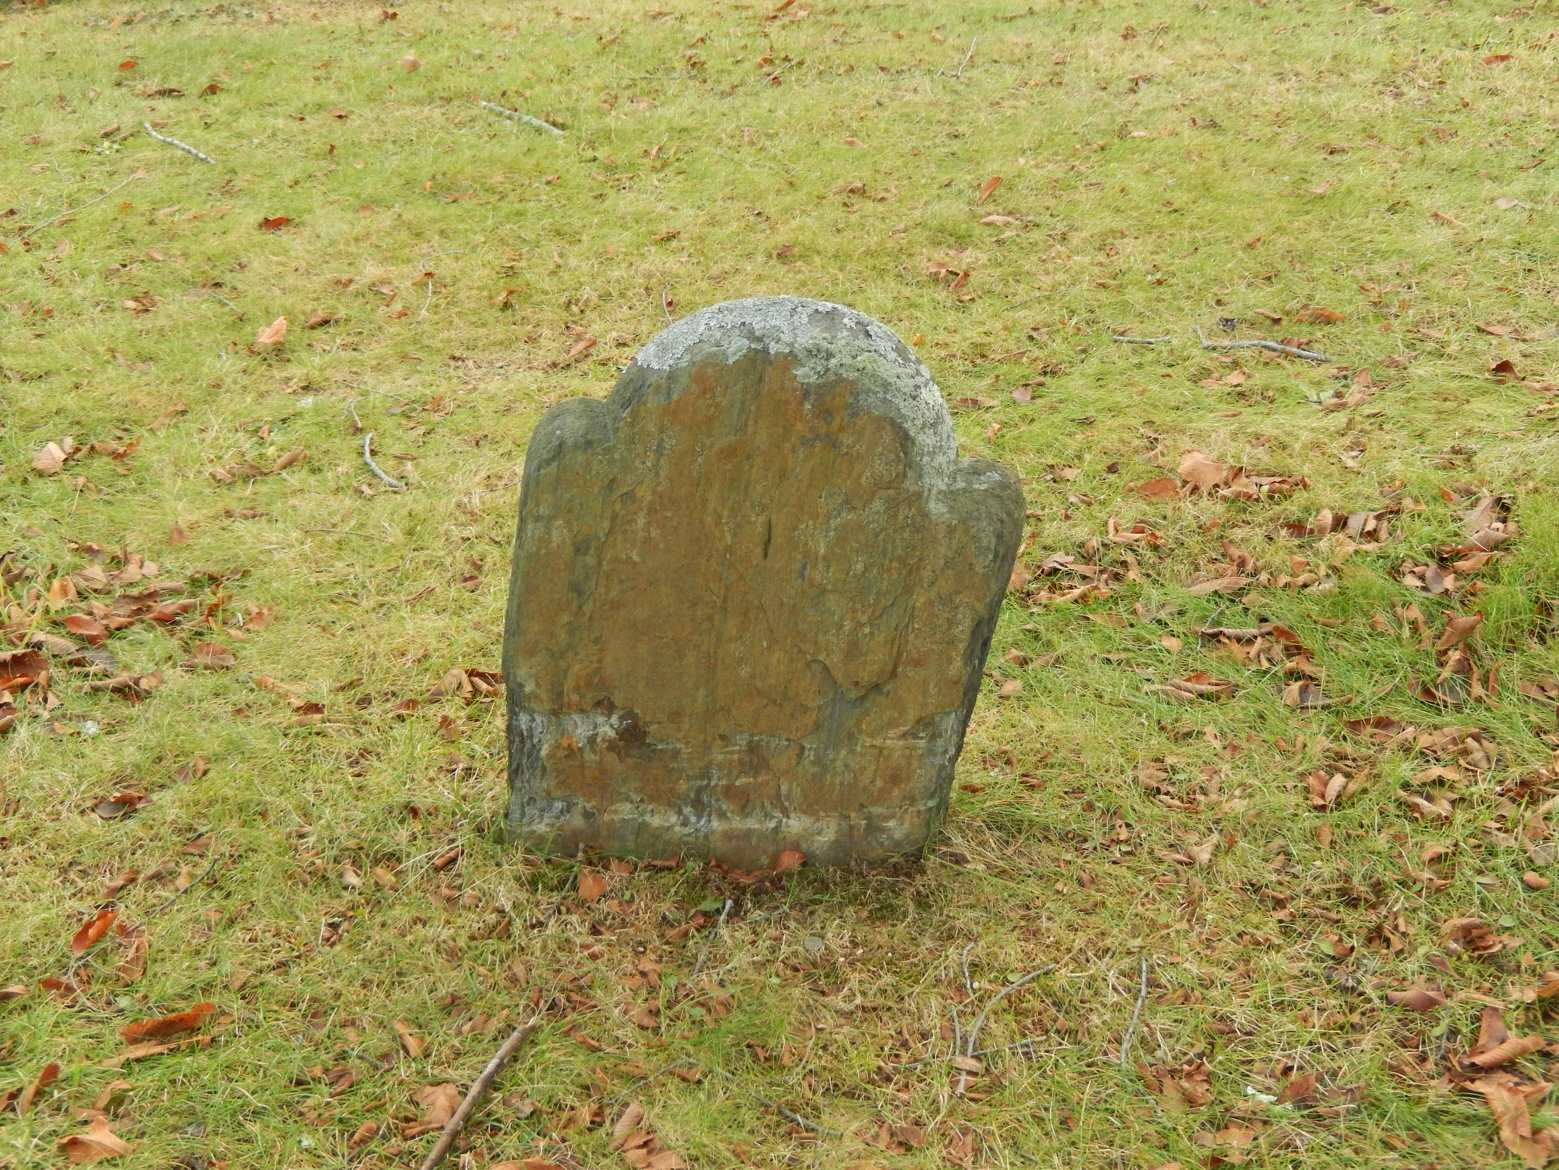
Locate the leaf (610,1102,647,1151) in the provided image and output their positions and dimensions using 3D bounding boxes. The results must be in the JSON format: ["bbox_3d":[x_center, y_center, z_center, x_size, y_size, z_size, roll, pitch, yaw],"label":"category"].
[{"bbox_3d":[-0.144,0.516,2.188,0.022,0.018,0.039,14,30,22],"label":"leaf"}]

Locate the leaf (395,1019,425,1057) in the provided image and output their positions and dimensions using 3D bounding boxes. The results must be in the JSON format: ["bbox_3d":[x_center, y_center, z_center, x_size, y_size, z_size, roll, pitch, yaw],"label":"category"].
[{"bbox_3d":[-0.388,0.475,2.409,0.028,0.022,0.056,-12,29,-22],"label":"leaf"}]

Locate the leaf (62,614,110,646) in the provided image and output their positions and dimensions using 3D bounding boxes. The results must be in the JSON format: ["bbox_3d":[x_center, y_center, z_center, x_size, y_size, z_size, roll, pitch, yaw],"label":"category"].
[{"bbox_3d":[-0.903,0.059,2.991,0.050,0.025,0.028,12,29,18],"label":"leaf"}]

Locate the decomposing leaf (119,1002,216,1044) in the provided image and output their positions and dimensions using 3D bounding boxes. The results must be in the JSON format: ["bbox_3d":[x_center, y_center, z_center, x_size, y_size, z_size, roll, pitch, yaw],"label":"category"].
[{"bbox_3d":[-0.612,0.438,2.297,0.090,0.025,0.028,-4,29,-11],"label":"decomposing leaf"}]

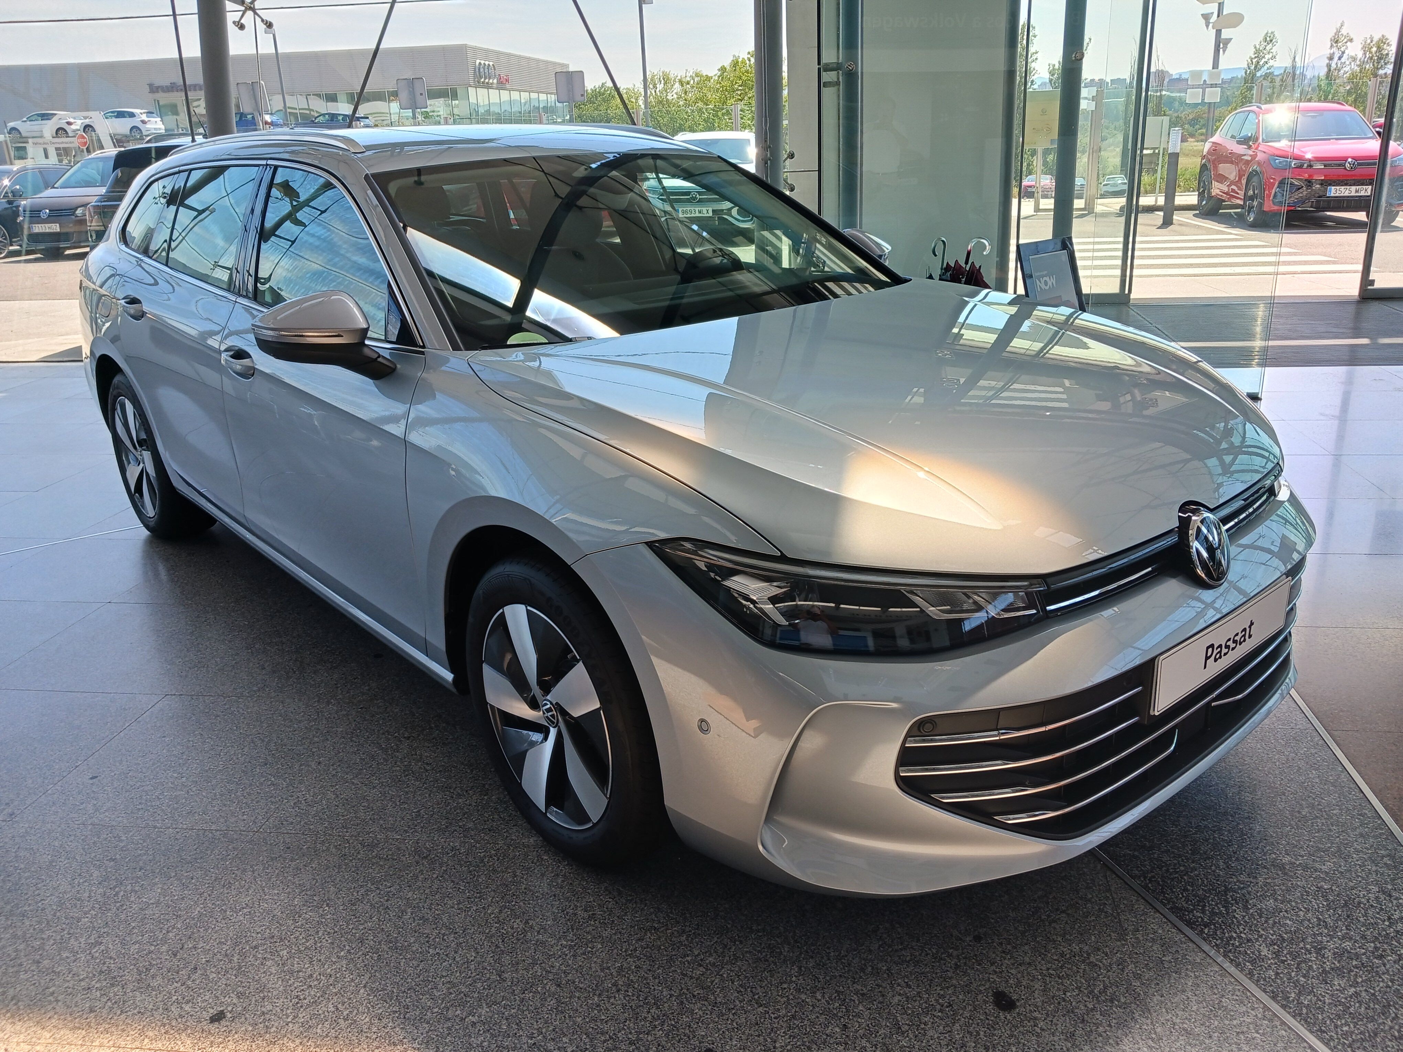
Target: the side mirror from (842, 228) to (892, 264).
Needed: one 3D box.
[{"bbox_3d":[0.620,-0.877,3.561,0.230,0.180,0.240,-17,24,-38],"label":"side mirror"}]

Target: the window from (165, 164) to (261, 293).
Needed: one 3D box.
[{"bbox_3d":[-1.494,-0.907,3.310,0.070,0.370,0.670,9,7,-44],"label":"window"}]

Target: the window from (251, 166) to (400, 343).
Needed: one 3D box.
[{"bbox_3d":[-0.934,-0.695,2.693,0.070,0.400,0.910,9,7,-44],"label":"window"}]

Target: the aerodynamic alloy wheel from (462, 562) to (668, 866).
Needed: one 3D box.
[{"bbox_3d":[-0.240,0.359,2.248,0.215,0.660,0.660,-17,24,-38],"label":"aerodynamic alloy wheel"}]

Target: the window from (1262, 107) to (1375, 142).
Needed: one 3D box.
[{"bbox_3d":[8.668,-5.680,15.463,1.460,0.140,0.740,2,51,10],"label":"window"}]

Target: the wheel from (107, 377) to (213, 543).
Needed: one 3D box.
[{"bbox_3d":[-2.104,-0.287,4.293,0.215,0.660,0.660,-17,24,-38],"label":"wheel"}]

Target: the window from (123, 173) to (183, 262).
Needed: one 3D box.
[{"bbox_3d":[-1.957,-1.107,3.888,0.060,0.320,0.620,10,6,-40],"label":"window"}]

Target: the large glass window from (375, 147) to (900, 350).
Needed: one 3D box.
[{"bbox_3d":[-0.107,-0.755,2.929,1.480,0.120,0.930,-17,53,-38],"label":"large glass window"}]

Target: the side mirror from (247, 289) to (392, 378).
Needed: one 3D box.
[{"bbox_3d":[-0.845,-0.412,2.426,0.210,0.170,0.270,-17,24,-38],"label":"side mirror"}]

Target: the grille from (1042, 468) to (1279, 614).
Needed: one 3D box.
[{"bbox_3d":[0.900,0.015,2.014,0.880,0.100,0.130,-17,24,-38],"label":"grille"}]

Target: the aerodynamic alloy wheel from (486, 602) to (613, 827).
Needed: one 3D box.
[{"bbox_3d":[-0.256,0.363,2.235,0.180,0.470,0.470,-17,24,-38],"label":"aerodynamic alloy wheel"}]

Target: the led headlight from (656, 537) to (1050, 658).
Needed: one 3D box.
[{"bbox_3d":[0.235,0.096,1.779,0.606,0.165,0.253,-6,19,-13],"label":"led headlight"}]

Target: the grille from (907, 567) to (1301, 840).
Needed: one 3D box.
[{"bbox_3d":[0.877,0.279,2.116,1.370,0.340,0.220,-17,24,-38],"label":"grille"}]

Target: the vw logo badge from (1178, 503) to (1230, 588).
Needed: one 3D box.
[{"bbox_3d":[0.915,0.032,2.003,0.145,0.150,0.050,-17,7,-38],"label":"vw logo badge"}]

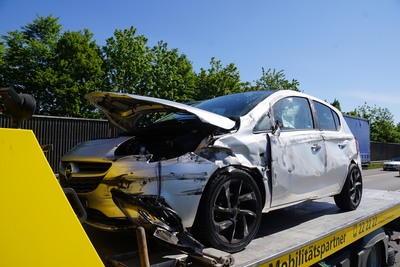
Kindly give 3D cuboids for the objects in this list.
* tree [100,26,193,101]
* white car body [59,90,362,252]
[{"bbox_3d":[-3.138,-1.836,17.769,5.400,8.940,5.000,1,-3,-9],"label":"tree"},{"bbox_3d":[0.491,0.244,3.640,4.030,1.460,1.770,4,-4,-44],"label":"white car body"}]

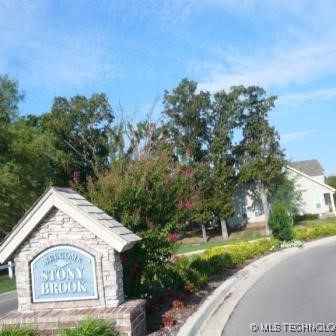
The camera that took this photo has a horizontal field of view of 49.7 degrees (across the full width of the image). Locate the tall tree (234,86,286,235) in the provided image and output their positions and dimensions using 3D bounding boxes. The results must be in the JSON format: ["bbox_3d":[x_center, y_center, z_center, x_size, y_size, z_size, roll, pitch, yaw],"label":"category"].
[{"bbox_3d":[5.401,-0.492,21.653,3.100,8.900,3.100,-6,-8,0],"label":"tall tree"}]

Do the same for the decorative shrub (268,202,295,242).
[{"bbox_3d":[5.139,2.460,16.655,1.100,1.700,1.100,-6,-8,0],"label":"decorative shrub"}]

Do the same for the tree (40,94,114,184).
[{"bbox_3d":[-6.115,0.631,25.555,5.200,10.400,5.200,-6,-8,0],"label":"tree"}]

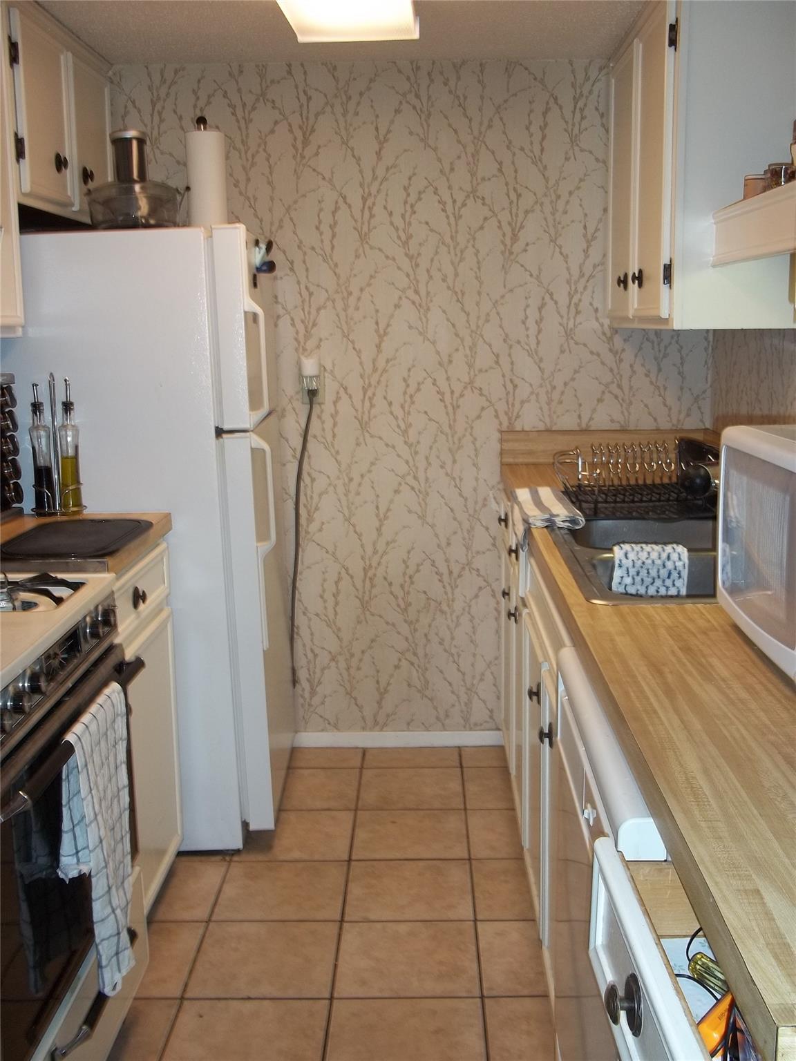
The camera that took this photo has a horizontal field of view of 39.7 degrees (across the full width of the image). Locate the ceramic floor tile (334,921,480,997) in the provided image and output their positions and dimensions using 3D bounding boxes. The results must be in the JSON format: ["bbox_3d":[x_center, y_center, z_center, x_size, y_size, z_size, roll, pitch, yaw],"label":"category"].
[{"bbox_3d":[0.022,0.940,2.417,0.305,0.010,0.299,-1,10,1],"label":"ceramic floor tile"}]

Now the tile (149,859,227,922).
[{"bbox_3d":[-0.591,0.892,2.720,0.305,0.010,0.300,-1,11,1],"label":"tile"}]

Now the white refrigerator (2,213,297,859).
[{"bbox_3d":[-0.681,0.004,3.074,0.775,1.595,0.700,-1,11,1],"label":"white refrigerator"}]

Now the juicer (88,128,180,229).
[{"bbox_3d":[-0.670,-0.878,2.811,0.228,0.268,0.240,-1,11,1],"label":"juicer"}]

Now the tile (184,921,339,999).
[{"bbox_3d":[-0.287,0.945,2.424,0.305,0.010,0.299,-1,10,1],"label":"tile"}]

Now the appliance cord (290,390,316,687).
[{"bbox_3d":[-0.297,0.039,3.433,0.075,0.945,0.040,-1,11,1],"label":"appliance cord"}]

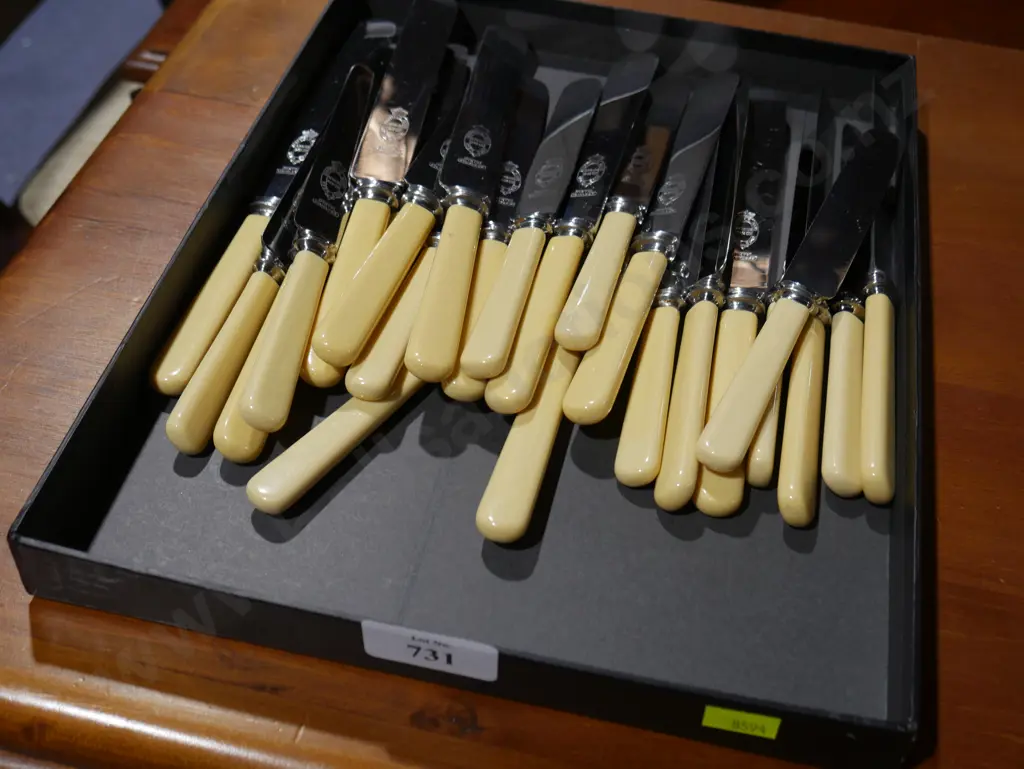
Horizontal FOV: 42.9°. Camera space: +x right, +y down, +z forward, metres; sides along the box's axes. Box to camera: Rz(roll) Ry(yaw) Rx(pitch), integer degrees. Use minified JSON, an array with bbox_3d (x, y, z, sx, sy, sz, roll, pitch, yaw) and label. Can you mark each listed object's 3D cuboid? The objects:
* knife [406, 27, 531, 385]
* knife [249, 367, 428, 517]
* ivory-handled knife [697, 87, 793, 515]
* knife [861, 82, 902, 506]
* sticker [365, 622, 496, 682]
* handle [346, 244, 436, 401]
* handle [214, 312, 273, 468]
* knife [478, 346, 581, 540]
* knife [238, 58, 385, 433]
[{"bbox_3d":[-0.015,-0.087,0.547,0.021,0.013,0.241,7,46,3],"label":"knife"},{"bbox_3d":[-0.061,0.017,0.484,0.018,0.013,0.091,33,56,24],"label":"knife"},{"bbox_3d":[0.096,-0.044,0.528,0.021,0.013,0.245,10,48,6],"label":"ivory-handled knife"},{"bbox_3d":[0.154,-0.049,0.556,0.013,0.021,0.251,9,48,5],"label":"knife"},{"bbox_3d":[-0.024,0.080,0.385,0.041,0.018,0.002,11,47,5],"label":"sticker"},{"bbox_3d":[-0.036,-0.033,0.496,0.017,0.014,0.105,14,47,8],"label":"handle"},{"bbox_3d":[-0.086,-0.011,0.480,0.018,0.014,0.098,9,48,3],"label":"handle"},{"bbox_3d":[0.033,-0.034,0.515,0.021,0.013,0.245,14,49,10],"label":"knife"},{"bbox_3d":[-0.079,-0.067,0.541,0.020,0.014,0.218,5,50,1],"label":"knife"}]

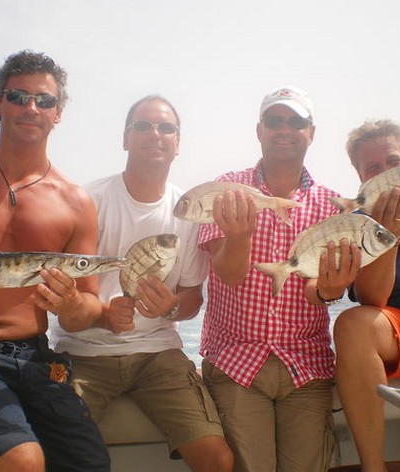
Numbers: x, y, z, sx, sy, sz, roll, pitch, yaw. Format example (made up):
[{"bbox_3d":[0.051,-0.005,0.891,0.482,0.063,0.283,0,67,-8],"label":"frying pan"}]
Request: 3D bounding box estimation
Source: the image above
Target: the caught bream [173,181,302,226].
[{"bbox_3d":[0.099,-0.083,1.720,0.335,0.120,0.055,2,0,-3],"label":"caught bream"}]

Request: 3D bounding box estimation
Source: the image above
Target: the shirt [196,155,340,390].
[{"bbox_3d":[0.221,0.126,2.140,0.460,0.710,0.310,4,0,1],"label":"shirt"}]

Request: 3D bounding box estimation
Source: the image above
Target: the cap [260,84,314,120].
[{"bbox_3d":[0.272,-0.420,2.060,0.175,0.130,0.260,3,3,2],"label":"cap"}]

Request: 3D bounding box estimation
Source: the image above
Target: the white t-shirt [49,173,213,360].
[{"bbox_3d":[-0.233,0.094,2.160,0.500,0.580,0.290,6,0,-3],"label":"white t-shirt"}]

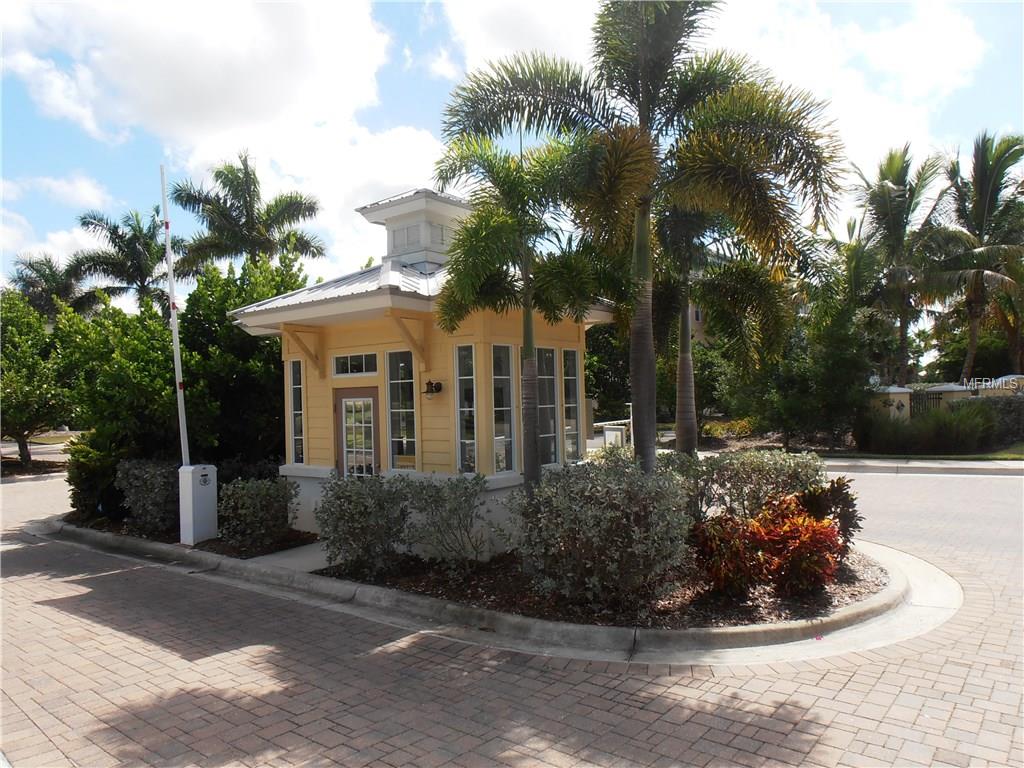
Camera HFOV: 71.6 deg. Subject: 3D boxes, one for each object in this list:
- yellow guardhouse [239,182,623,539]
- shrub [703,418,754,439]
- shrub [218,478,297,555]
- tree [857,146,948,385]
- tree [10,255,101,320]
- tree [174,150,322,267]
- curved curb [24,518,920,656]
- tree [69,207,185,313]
[{"bbox_3d":[-1.132,-0.340,9.525,4.700,4.590,3.450,-3,-1,38],"label":"yellow guardhouse"},{"bbox_3d":[7.776,1.598,25.500,1.850,0.720,1.400,-3,-1,38],"label":"shrub"},{"bbox_3d":[-3.241,1.568,9.015,1.020,0.870,1.000,-3,-1,38],"label":"shrub"},{"bbox_3d":[14.455,-3.427,25.893,4.200,10.550,4.200,-3,-1,38],"label":"tree"},{"bbox_3d":[-26.644,-2.086,41.489,5.400,11.010,5.400,-3,-1,38],"label":"tree"},{"bbox_3d":[-9.450,-2.911,25.689,5.600,11.010,5.600,-3,-1,38],"label":"tree"},{"bbox_3d":[-1.673,2.070,9.864,12.500,0.170,4.600,-3,-1,38],"label":"curved curb"},{"bbox_3d":[-17.276,-2.550,32.089,5.400,11.010,5.400,-3,-1,38],"label":"tree"}]

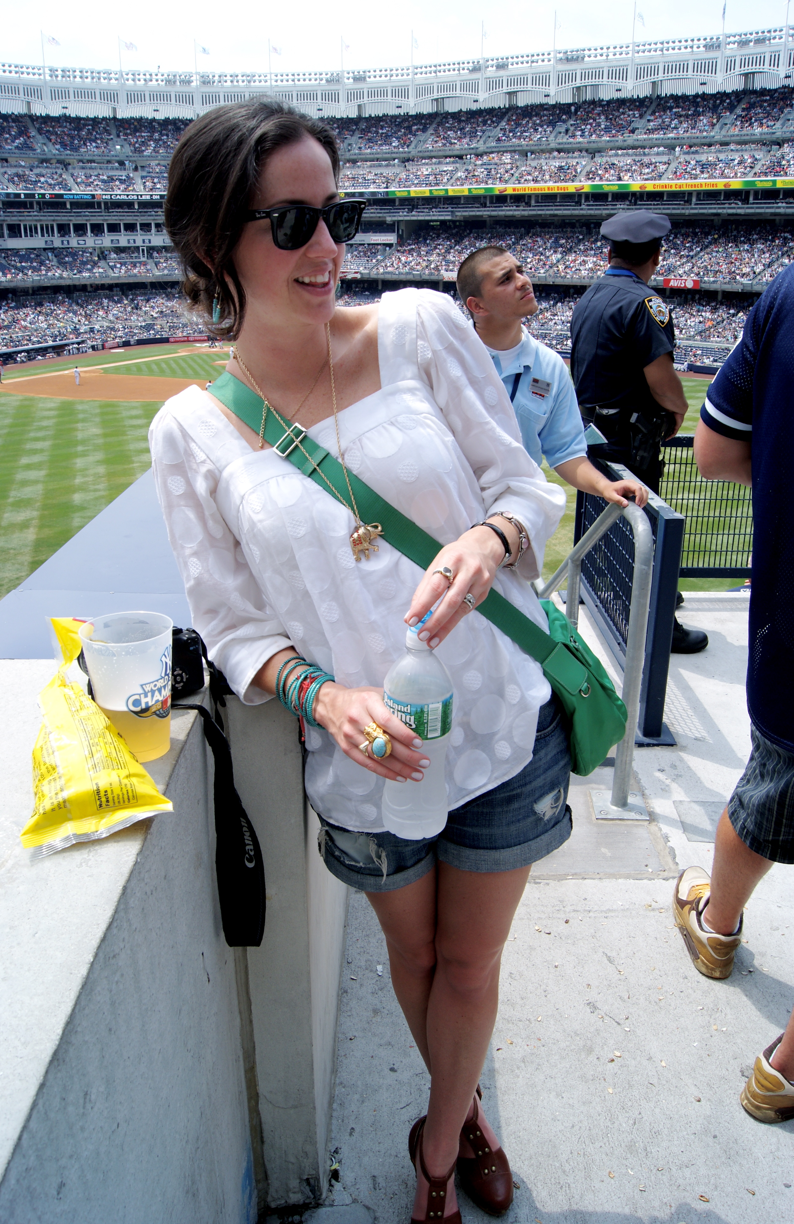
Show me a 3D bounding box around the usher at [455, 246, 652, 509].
[{"bbox_3d":[0.400,-0.264,3.005,0.600,1.750,0.480,-6,22,-15],"label":"usher"}]

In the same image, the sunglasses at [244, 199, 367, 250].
[{"bbox_3d":[-0.137,-0.446,1.063,0.148,0.052,0.147,15,32,38],"label":"sunglasses"}]

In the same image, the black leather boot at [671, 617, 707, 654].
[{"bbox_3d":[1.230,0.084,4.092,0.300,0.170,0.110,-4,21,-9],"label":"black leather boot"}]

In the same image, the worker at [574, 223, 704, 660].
[{"bbox_3d":[1.040,-0.736,3.927,0.530,1.820,0.550,-11,24,-26],"label":"worker"}]

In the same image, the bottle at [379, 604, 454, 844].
[{"bbox_3d":[0.021,0.118,0.965,0.073,0.238,0.073,0,21,0],"label":"bottle"}]

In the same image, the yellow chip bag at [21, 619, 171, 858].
[{"bbox_3d":[-0.355,0.126,1.039,0.155,0.243,0.070,-5,-20,-27],"label":"yellow chip bag"}]

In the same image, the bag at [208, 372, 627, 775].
[{"bbox_3d":[0.033,-0.046,1.220,0.520,0.570,0.300,0,21,0],"label":"bag"}]

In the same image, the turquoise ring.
[{"bbox_3d":[-0.019,0.130,0.925,0.029,0.037,0.030,-21,0,-9],"label":"turquoise ring"}]

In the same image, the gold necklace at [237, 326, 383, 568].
[{"bbox_3d":[-0.108,-0.206,1.090,0.180,0.270,0.210,-6,21,2],"label":"gold necklace"}]

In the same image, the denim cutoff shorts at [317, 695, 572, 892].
[{"bbox_3d":[0.062,0.199,1.308,0.380,0.290,0.270,-5,21,4],"label":"denim cutoff shorts"}]

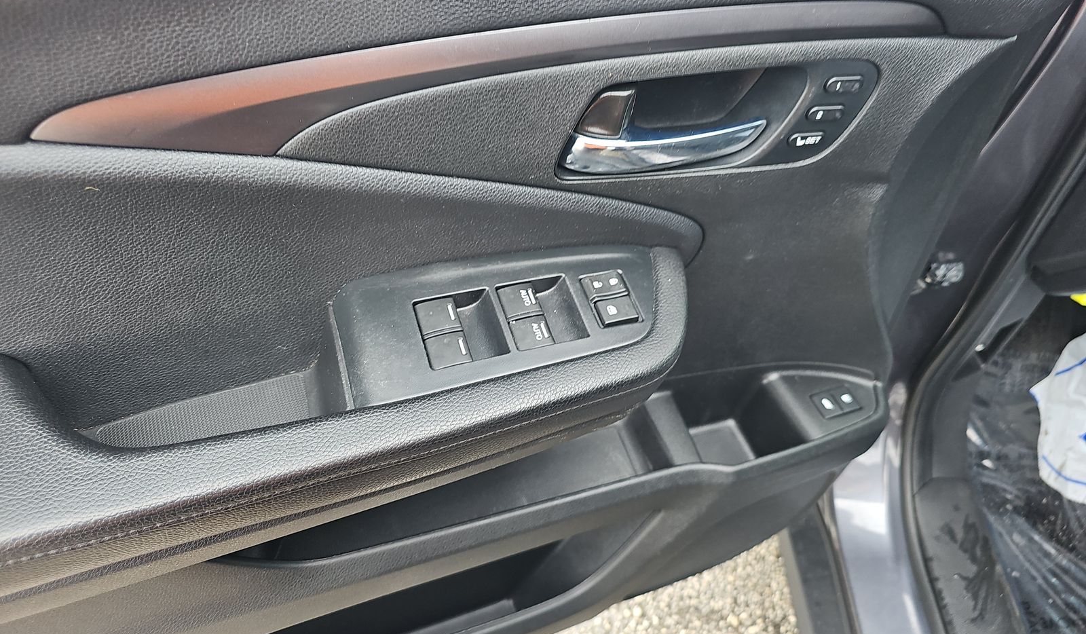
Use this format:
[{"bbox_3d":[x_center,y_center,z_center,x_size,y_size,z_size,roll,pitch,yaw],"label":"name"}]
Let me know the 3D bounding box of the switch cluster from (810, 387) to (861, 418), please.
[{"bbox_3d":[0.245,0.073,0.607,0.041,0.008,0.022,-10,57,-25],"label":"switch cluster"}]

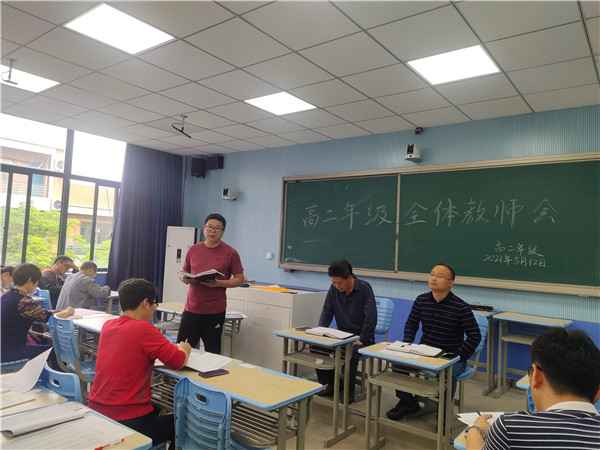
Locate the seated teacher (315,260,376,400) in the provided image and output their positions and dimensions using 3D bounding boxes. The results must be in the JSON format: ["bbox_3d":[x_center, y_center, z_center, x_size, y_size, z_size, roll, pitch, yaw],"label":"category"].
[{"bbox_3d":[0.454,0.917,4.009,0.520,1.200,0.660,2,-3,26],"label":"seated teacher"}]

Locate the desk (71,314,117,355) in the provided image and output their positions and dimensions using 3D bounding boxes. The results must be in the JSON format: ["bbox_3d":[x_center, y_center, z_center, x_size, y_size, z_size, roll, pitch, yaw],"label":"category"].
[{"bbox_3d":[-1.615,1.193,3.648,0.610,0.720,0.440,1,-3,38],"label":"desk"}]

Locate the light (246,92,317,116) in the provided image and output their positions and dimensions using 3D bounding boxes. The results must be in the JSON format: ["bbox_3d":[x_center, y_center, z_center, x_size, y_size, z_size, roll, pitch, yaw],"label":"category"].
[{"bbox_3d":[-0.191,-1.272,4.536,0.590,0.040,0.590,1,-3,38],"label":"light"}]

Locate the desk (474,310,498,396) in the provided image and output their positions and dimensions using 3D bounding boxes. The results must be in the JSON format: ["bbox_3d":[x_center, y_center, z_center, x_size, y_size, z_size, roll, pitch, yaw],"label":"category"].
[{"bbox_3d":[1.636,1.228,4.371,0.610,0.740,0.440,1,-3,38],"label":"desk"}]

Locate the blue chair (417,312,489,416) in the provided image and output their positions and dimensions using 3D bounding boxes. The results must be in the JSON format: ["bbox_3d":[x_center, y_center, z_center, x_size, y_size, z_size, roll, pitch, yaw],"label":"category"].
[{"bbox_3d":[1.156,1.118,3.384,0.420,0.810,0.550,1,-4,41],"label":"blue chair"}]

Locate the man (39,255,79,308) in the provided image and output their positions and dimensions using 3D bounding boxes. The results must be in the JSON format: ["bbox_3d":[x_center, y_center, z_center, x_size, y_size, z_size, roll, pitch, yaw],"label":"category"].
[{"bbox_3d":[-3.080,0.991,5.462,0.550,1.200,0.800,1,-3,38],"label":"man"}]

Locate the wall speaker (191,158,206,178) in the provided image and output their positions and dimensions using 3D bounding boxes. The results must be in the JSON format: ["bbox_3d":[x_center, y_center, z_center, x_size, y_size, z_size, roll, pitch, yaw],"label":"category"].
[{"bbox_3d":[-1.693,-0.970,7.281,0.230,0.330,0.220,3,-3,6],"label":"wall speaker"}]

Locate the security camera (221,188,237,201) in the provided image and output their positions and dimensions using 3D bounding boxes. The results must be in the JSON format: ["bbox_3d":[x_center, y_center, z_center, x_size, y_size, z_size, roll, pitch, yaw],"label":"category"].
[{"bbox_3d":[-1.110,-0.485,6.835,0.170,0.190,0.300,2,-3,27],"label":"security camera"}]

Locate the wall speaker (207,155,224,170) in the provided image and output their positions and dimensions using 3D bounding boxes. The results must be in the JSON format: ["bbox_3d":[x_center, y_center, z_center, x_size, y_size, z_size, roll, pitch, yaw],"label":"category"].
[{"bbox_3d":[-1.396,-1.023,7.154,0.270,0.200,0.180,1,-3,38],"label":"wall speaker"}]

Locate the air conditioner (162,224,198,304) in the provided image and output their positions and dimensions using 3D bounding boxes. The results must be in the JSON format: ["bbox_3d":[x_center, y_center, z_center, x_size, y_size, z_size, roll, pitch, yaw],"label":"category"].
[{"bbox_3d":[-1.970,0.878,7.123,0.480,1.700,0.360,3,-3,-7],"label":"air conditioner"}]

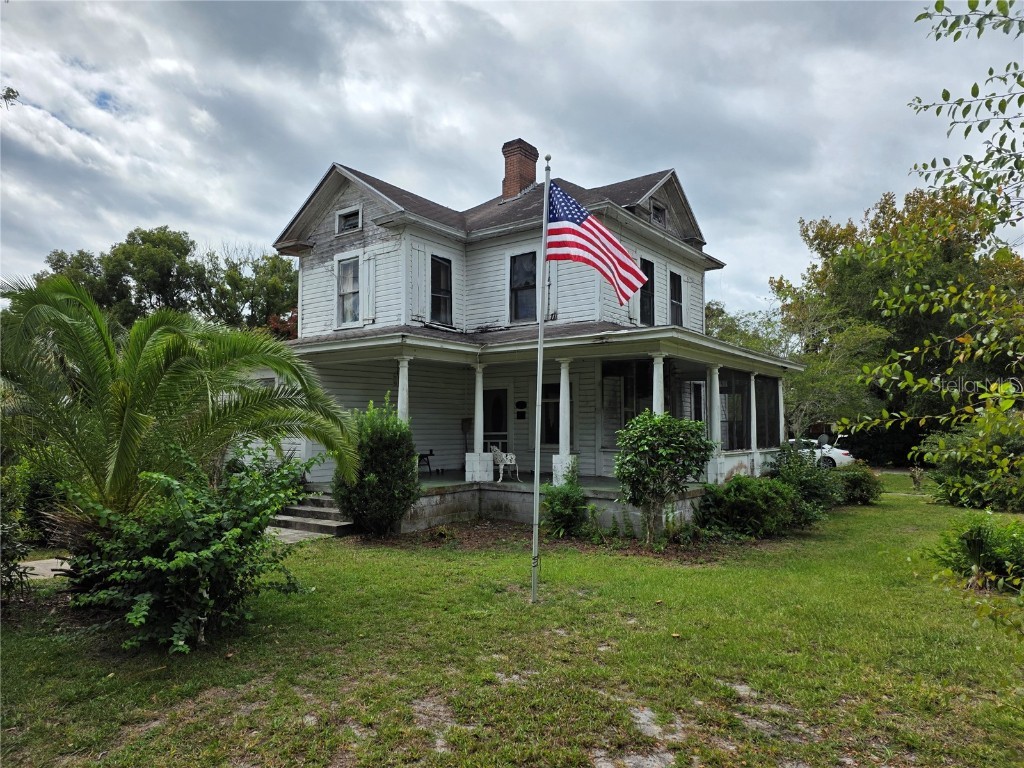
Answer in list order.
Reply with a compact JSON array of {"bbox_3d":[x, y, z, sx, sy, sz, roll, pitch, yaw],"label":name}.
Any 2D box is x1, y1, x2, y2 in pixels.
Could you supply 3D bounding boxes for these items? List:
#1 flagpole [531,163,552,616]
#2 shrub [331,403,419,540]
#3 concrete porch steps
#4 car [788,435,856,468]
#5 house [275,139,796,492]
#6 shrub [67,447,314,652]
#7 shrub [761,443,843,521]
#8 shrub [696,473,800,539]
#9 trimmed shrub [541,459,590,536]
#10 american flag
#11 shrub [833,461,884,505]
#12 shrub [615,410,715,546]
[{"bbox_3d":[0.303,-0.096,7.074,0.070,4.683,0.070,2,-4,0],"label":"flagpole"},{"bbox_3d":[-2.291,1.406,11.360,1.398,2.262,1.350,1,-4,-11],"label":"shrub"},{"bbox_3d":[-3.440,2.272,12.375,2.100,0.630,1.100,-2,-5,37],"label":"concrete porch steps"},{"bbox_3d":[13.774,3.361,32.512,4.800,1.460,1.840,-2,-5,37],"label":"car"},{"bbox_3d":[0.415,-2.222,17.740,12.150,10.350,12.600,-2,-5,37],"label":"house"},{"bbox_3d":[-2.935,1.368,6.139,2.102,1.602,1.750,2,-4,-25],"label":"shrub"},{"bbox_3d":[6.185,2.025,14.434,1.705,1.477,1.600,-1,-4,23],"label":"shrub"},{"bbox_3d":[4.094,2.055,11.720,1.779,0.986,1.500,-1,-4,19],"label":"shrub"},{"bbox_3d":[0.869,1.869,11.280,0.801,1.262,0.800,0,-4,4],"label":"trimmed shrub"},{"bbox_3d":[0.882,-1.475,7.143,1.060,1.343,0.400,0,-4,0],"label":"american flag"},{"bbox_3d":[8.752,2.439,17.119,1.380,1.024,1.350,-2,-4,27],"label":"shrub"},{"bbox_3d":[2.304,1.406,10.255,1.468,2.013,1.400,0,-4,13],"label":"shrub"}]

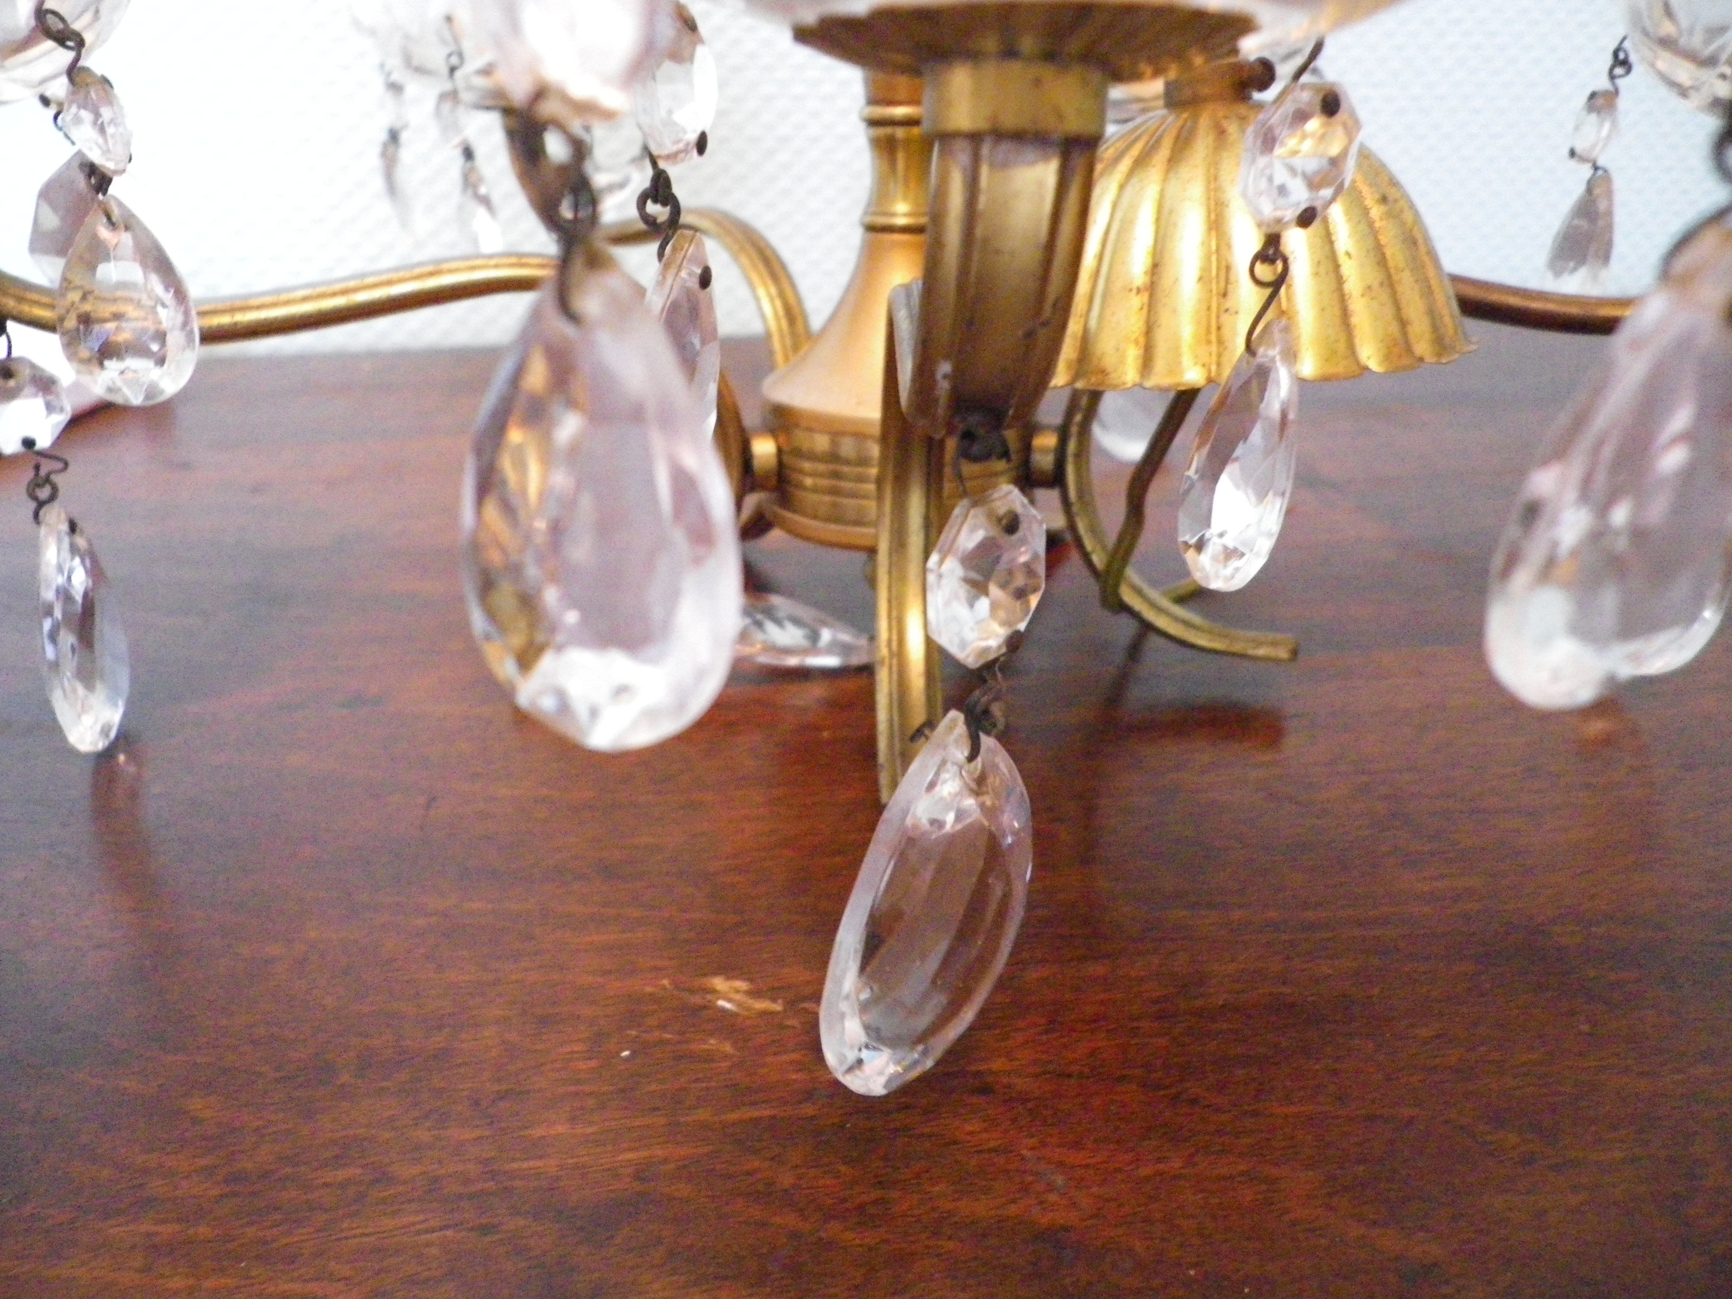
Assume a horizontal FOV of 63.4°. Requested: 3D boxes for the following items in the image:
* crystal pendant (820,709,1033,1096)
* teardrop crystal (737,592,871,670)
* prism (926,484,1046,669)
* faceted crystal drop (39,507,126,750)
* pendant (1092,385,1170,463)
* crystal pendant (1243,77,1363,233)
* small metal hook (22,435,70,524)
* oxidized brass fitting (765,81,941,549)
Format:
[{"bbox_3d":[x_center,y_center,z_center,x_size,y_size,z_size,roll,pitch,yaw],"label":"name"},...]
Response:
[{"bbox_3d":[0.006,0.026,0.144,0.009,0.042,0.022,22,13,39],"label":"crystal pendant"},{"bbox_3d":[-0.017,-0.005,0.252,0.041,0.010,0.024,7,25,16],"label":"teardrop crystal"},{"bbox_3d":[0.012,-0.007,0.136,0.017,0.018,0.008,-20,31,-39],"label":"prism"},{"bbox_3d":[-0.114,-0.003,0.203,0.009,0.040,0.021,6,25,-1],"label":"faceted crystal drop"},{"bbox_3d":[0.065,-0.065,0.339,0.024,0.041,0.010,0,23,0],"label":"pendant"},{"bbox_3d":[0.057,-0.065,0.183,0.017,0.018,0.008,-10,25,-21],"label":"crystal pendant"},{"bbox_3d":[-0.113,-0.023,0.192,0.007,0.013,0.005,-15,27,-30],"label":"small metal hook"},{"bbox_3d":[0.006,-0.056,0.229,0.051,0.073,0.051,0,23,0],"label":"oxidized brass fitting"}]

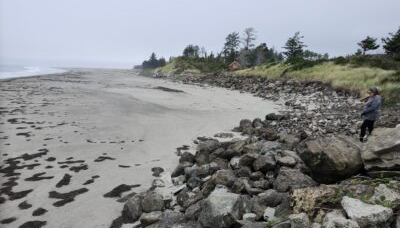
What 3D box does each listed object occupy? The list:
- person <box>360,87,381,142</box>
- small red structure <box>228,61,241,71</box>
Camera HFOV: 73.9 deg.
[{"bbox_3d":[5.030,0.020,7.890,0.500,1.660,0.500,3,11,11],"label":"person"},{"bbox_3d":[9.735,-13.600,75.000,3.500,3.000,4.000,6,12,22],"label":"small red structure"}]

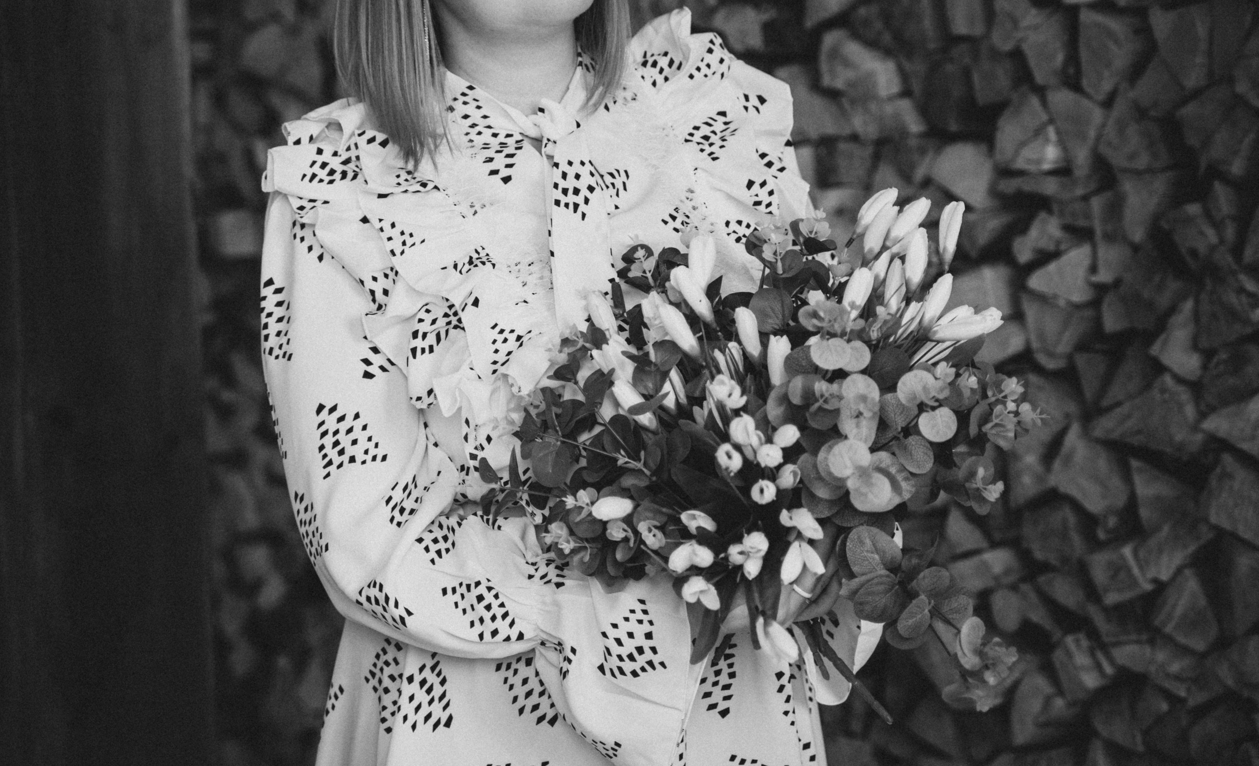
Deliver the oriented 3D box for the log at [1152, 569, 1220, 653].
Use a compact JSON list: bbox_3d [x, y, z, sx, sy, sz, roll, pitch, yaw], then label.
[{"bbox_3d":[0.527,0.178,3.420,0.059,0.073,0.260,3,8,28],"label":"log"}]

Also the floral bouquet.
[{"bbox_3d":[0.093,0.048,2.760,0.380,0.355,0.290,0,7,6],"label":"floral bouquet"}]

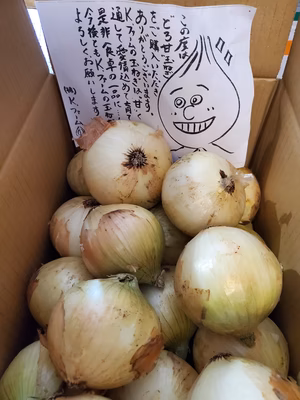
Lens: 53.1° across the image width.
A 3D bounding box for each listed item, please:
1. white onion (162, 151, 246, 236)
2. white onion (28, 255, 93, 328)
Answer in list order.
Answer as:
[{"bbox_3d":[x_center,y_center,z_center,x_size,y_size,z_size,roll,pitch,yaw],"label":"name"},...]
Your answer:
[{"bbox_3d":[0.059,-0.007,0.330,0.092,0.088,0.092,13,68,-35],"label":"white onion"},{"bbox_3d":[-0.090,0.101,0.324,0.080,0.077,0.080,0,49,0],"label":"white onion"}]

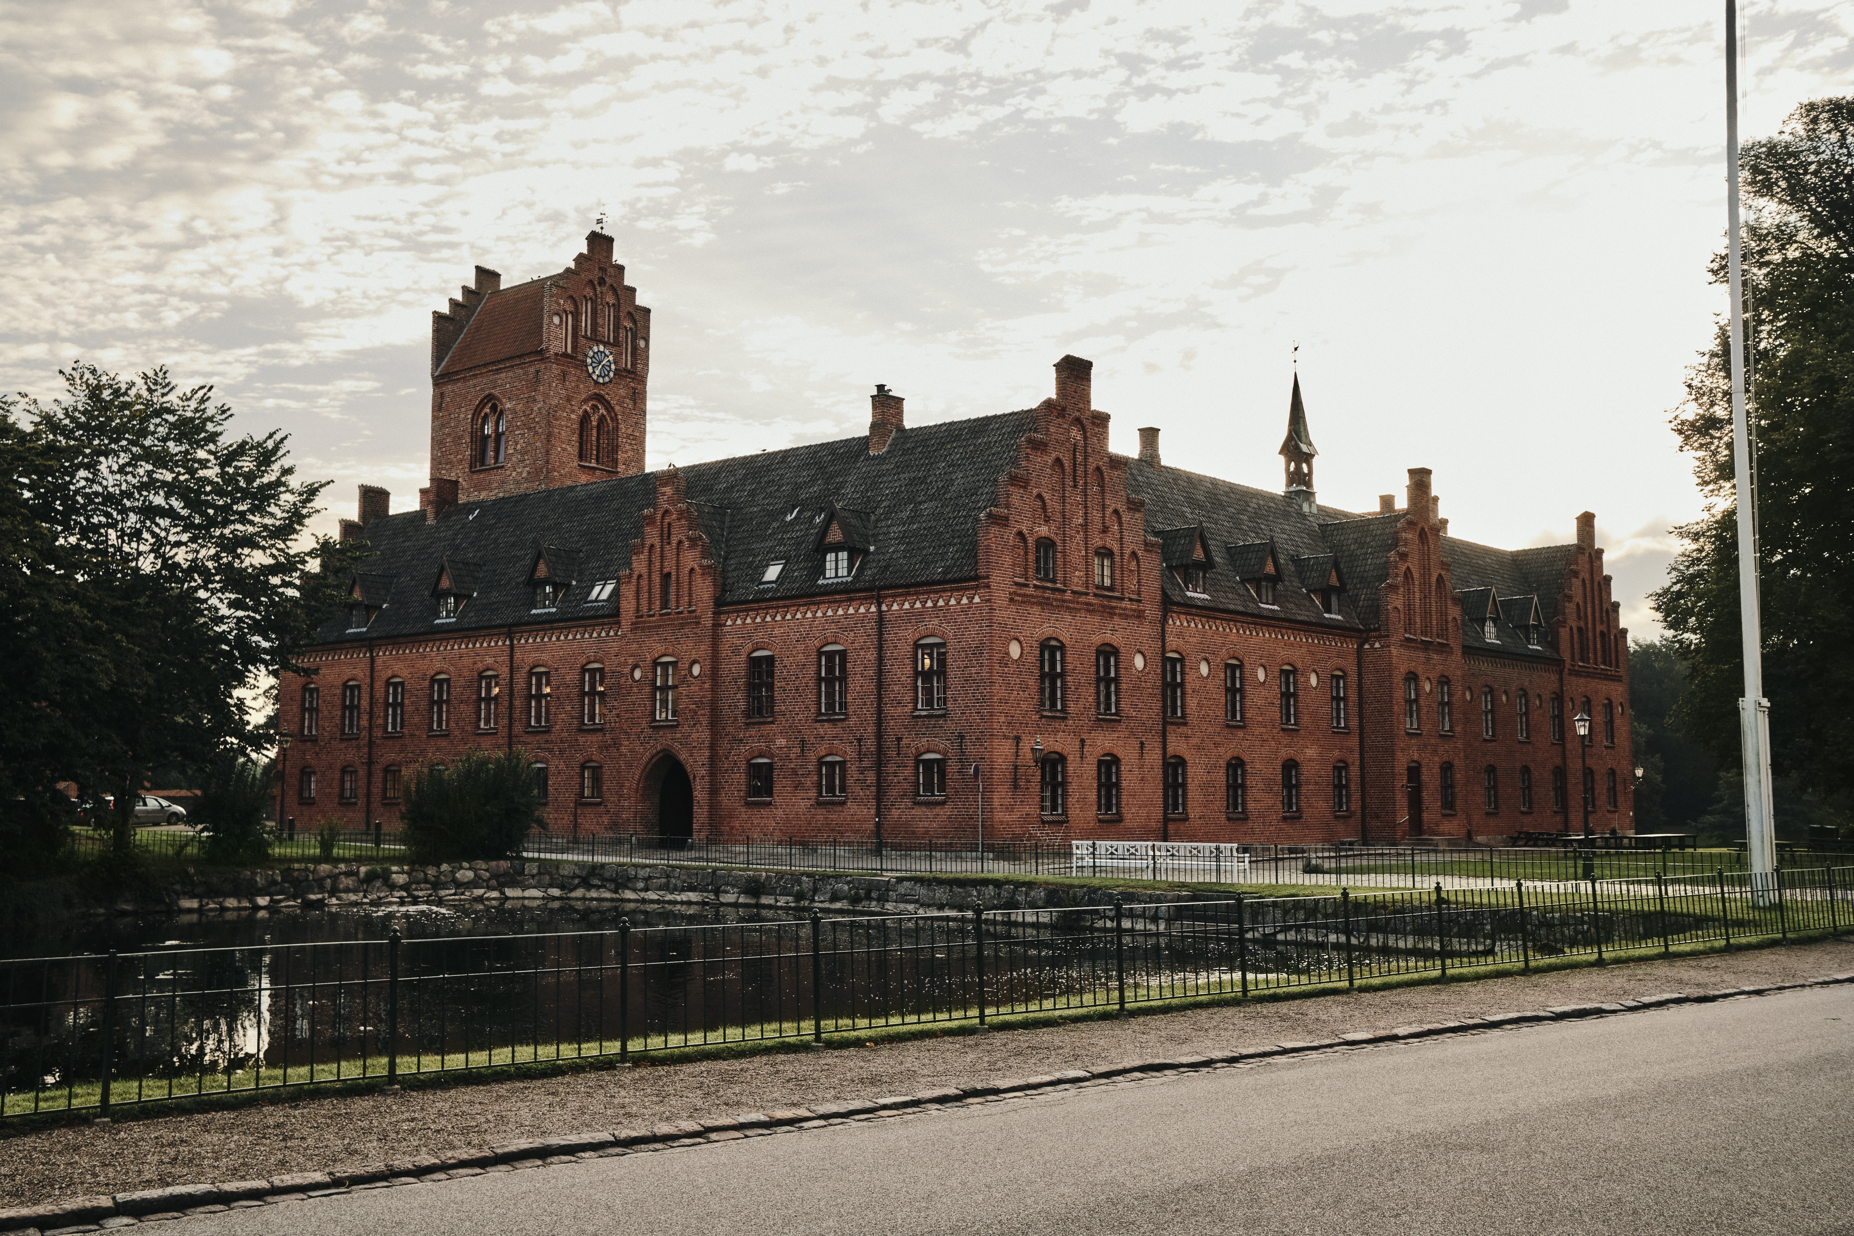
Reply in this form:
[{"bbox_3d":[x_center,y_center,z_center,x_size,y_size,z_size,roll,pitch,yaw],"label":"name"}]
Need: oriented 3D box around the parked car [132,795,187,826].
[{"bbox_3d":[-43.876,10.749,100.766,1.820,1.660,4.500,-4,-7,33],"label":"parked car"}]

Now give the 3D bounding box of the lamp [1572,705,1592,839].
[{"bbox_3d":[14.493,3.908,39.688,0.400,3.700,0.400,-2,-6,20],"label":"lamp"}]

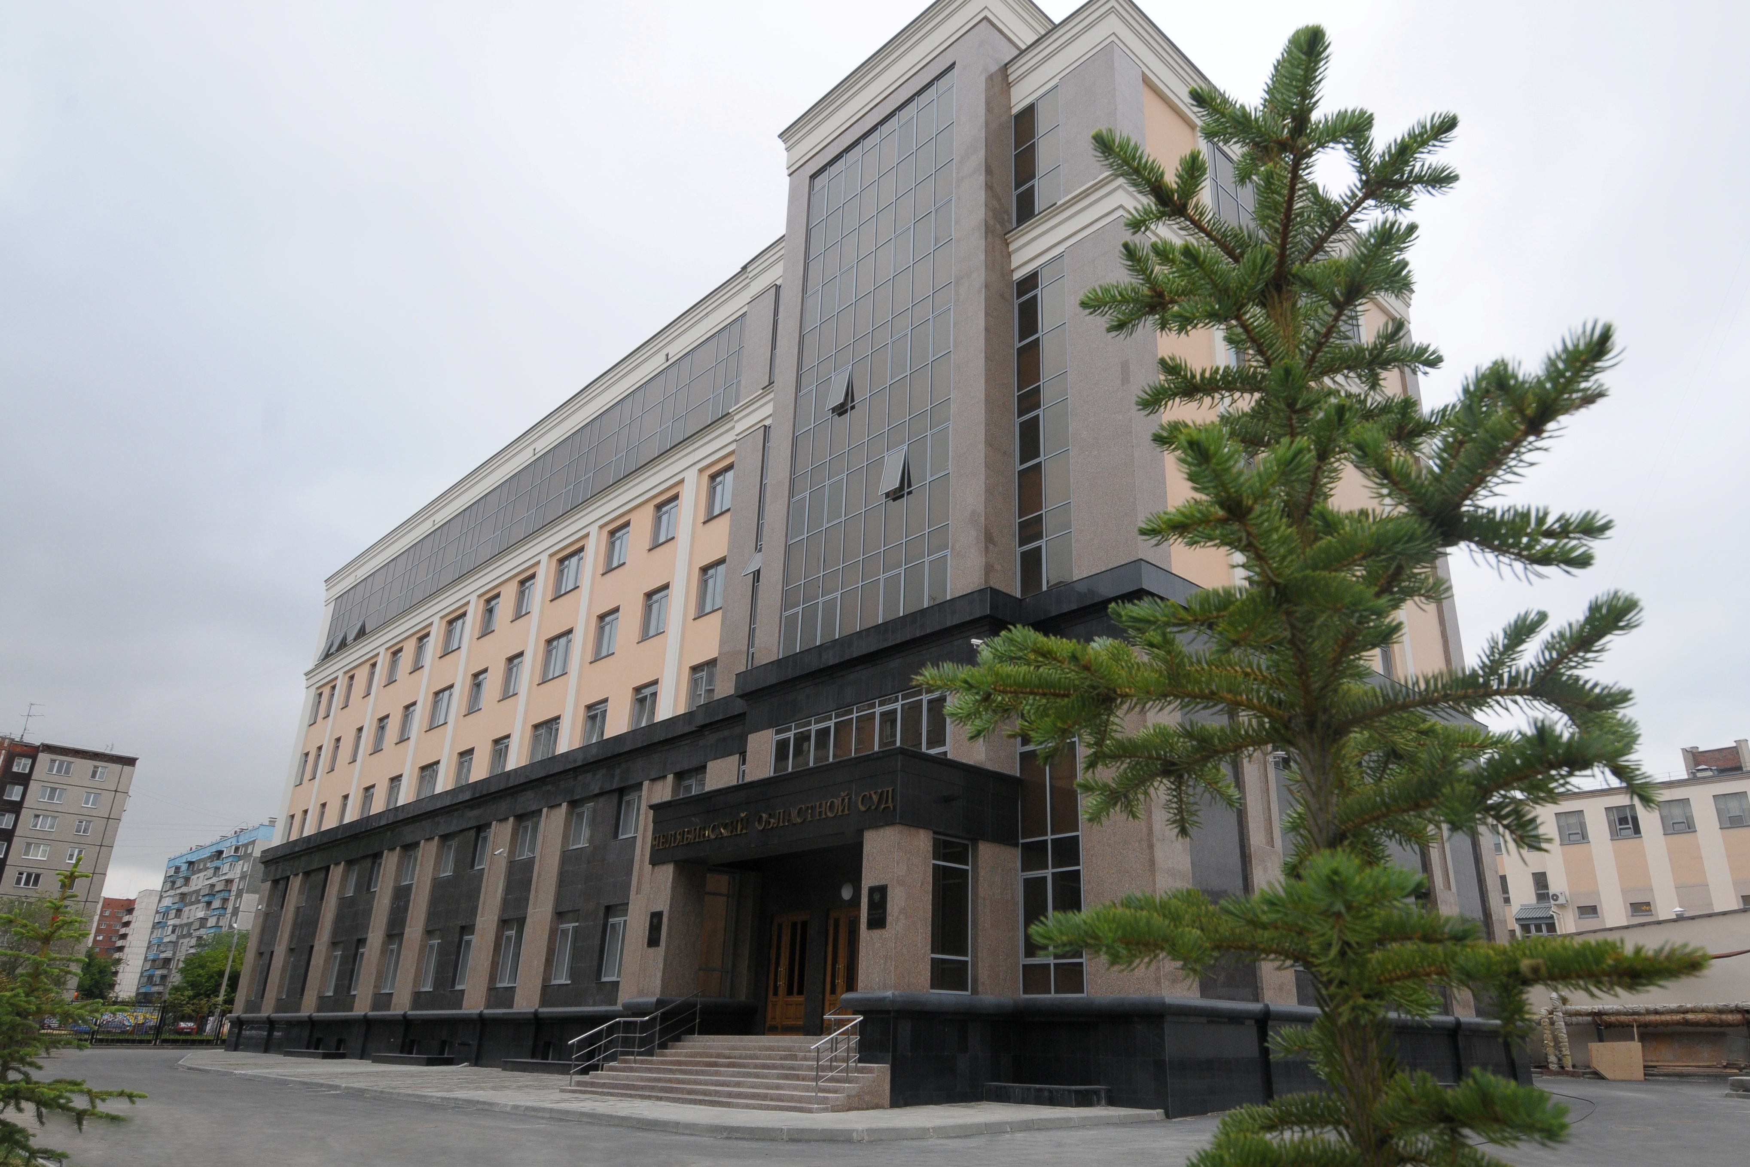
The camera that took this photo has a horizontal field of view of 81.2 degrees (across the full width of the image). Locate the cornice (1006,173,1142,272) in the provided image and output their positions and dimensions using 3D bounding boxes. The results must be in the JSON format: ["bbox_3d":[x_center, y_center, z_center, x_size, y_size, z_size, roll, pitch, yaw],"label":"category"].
[{"bbox_3d":[4.673,-8.877,25.188,3.450,1.280,0.420,-20,-32,41],"label":"cornice"}]

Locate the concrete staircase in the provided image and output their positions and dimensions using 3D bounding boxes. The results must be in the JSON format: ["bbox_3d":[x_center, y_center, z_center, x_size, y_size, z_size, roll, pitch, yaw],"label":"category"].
[{"bbox_3d":[-2.727,9.329,19.628,8.150,1.170,2.500,-20,-32,41],"label":"concrete staircase"}]

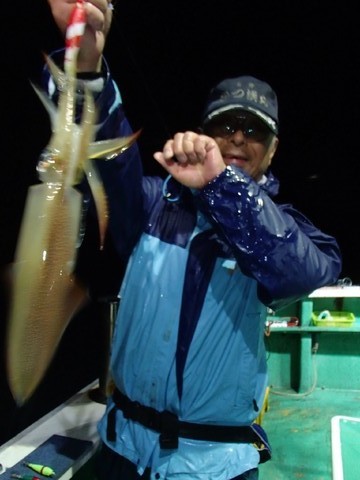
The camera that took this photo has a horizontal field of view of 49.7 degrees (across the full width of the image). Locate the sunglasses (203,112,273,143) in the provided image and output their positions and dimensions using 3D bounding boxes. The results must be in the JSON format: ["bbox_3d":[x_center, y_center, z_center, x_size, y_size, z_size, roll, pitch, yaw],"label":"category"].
[{"bbox_3d":[0.143,-0.277,0.978,0.150,0.048,0.150,8,12,4],"label":"sunglasses"}]

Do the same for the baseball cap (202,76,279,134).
[{"bbox_3d":[0.151,-0.334,0.961,0.178,0.125,0.250,8,12,4],"label":"baseball cap"}]

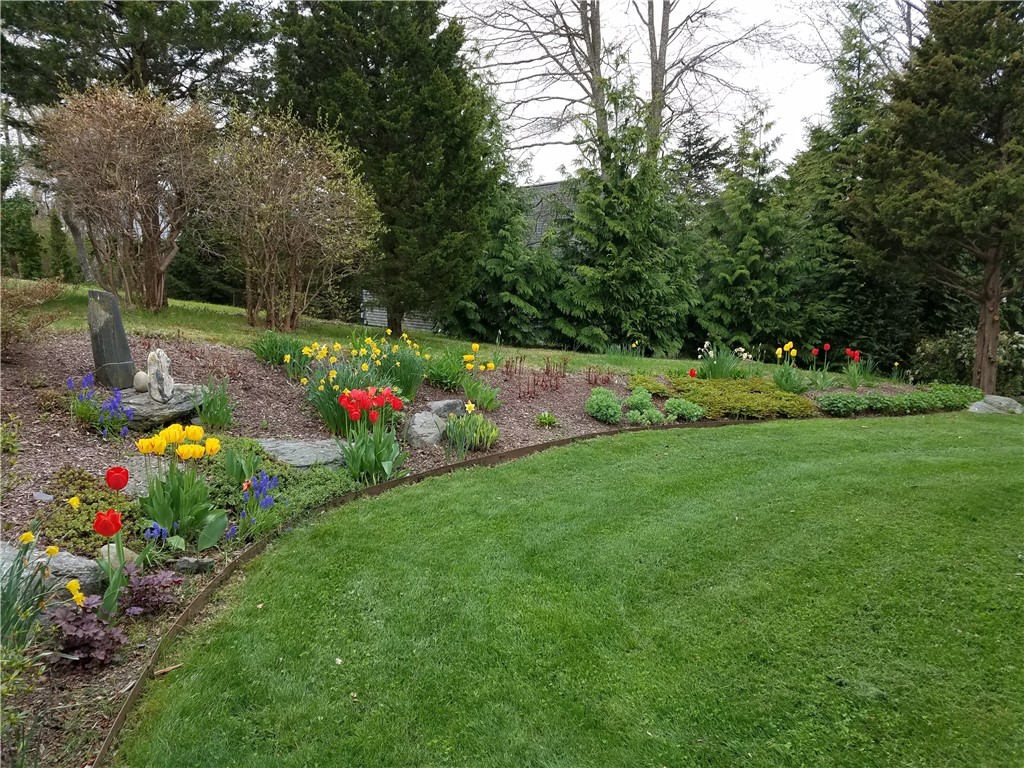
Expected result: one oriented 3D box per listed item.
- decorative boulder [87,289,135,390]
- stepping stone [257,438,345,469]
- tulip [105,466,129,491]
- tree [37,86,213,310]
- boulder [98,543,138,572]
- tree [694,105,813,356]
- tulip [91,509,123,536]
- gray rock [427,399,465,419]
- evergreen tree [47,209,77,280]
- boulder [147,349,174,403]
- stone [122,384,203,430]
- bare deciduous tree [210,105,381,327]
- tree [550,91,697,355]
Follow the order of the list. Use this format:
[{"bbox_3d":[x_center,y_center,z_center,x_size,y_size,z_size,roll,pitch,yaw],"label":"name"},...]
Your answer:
[{"bbox_3d":[-2.799,-0.310,5.361,0.280,0.690,0.210,-4,9,-27],"label":"decorative boulder"},{"bbox_3d":[-1.367,0.458,5.068,0.570,0.190,0.400,-2,9,-15],"label":"stepping stone"},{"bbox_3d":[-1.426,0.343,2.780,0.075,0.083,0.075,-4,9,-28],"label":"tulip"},{"bbox_3d":[-4.454,-2.132,8.886,1.900,2.500,1.850,-4,9,-26],"label":"tree"},{"bbox_3d":[-1.502,0.665,2.950,0.169,0.120,0.140,0,8,0],"label":"boulder"},{"bbox_3d":[3.846,-2.417,12.300,1.800,3.878,1.800,0,8,0],"label":"tree"},{"bbox_3d":[-1.341,0.459,2.550,0.094,0.090,0.090,0,8,0],"label":"tulip"},{"bbox_3d":[-0.506,0.192,5.900,0.299,0.120,0.260,0,8,0],"label":"gray rock"},{"bbox_3d":[-12.273,-3.788,21.000,0.848,1.962,0.848,0,8,0],"label":"evergreen tree"},{"bbox_3d":[-2.297,-0.049,5.025,0.160,0.345,0.140,-4,9,-24],"label":"boulder"},{"bbox_3d":[-2.335,0.150,5.125,0.500,0.230,0.420,-4,9,-25],"label":"stone"},{"bbox_3d":[-2.841,-2.096,10.000,2.195,2.803,2.195,0,8,0],"label":"bare deciduous tree"},{"bbox_3d":[1.711,-2.464,11.800,2.173,4.044,2.173,0,8,0],"label":"tree"}]

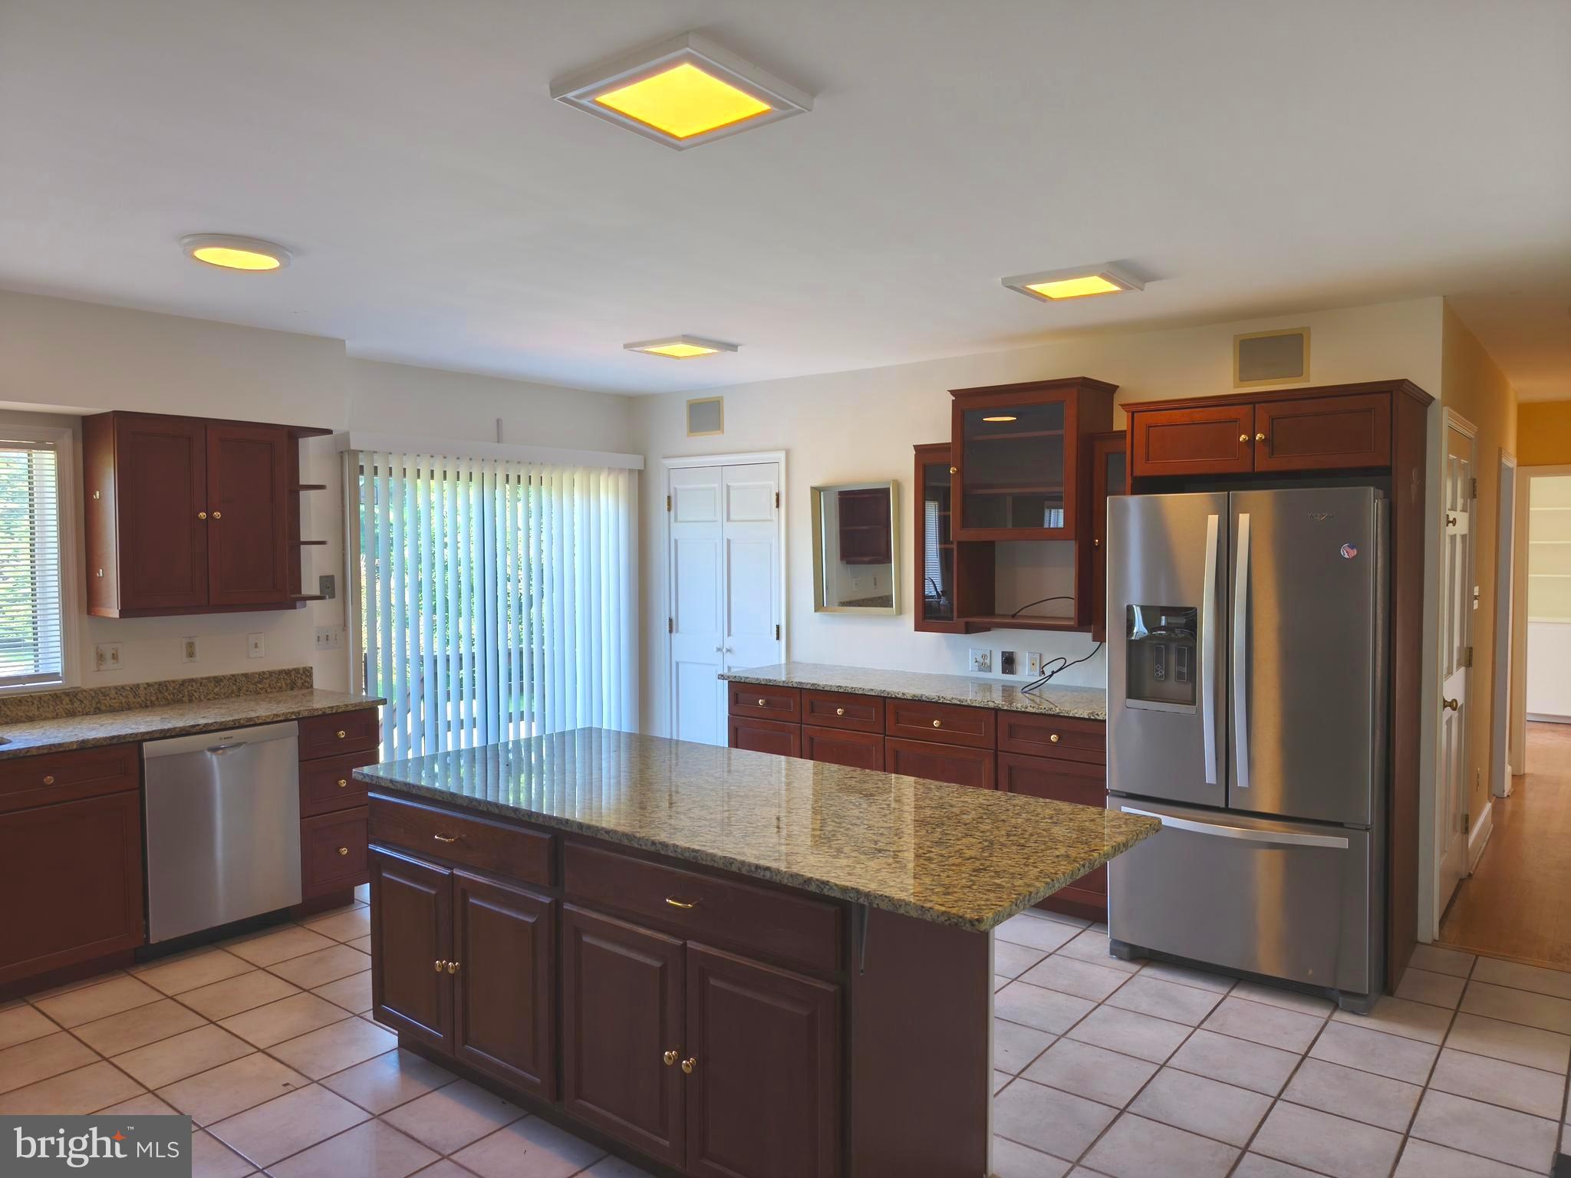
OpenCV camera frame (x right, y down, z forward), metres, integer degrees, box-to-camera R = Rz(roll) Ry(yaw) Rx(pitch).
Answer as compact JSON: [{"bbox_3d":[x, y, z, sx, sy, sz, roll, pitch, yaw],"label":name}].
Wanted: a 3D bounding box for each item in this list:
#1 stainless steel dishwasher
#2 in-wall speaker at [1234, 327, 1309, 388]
[{"bbox_3d":[-2.416,0.943,4.284,0.600,0.786,0.590,1,3,39],"label":"stainless steel dishwasher"},{"bbox_3d":[2.040,-0.967,4.383,0.298,0.225,0.030,1,3,39],"label":"in-wall speaker"}]

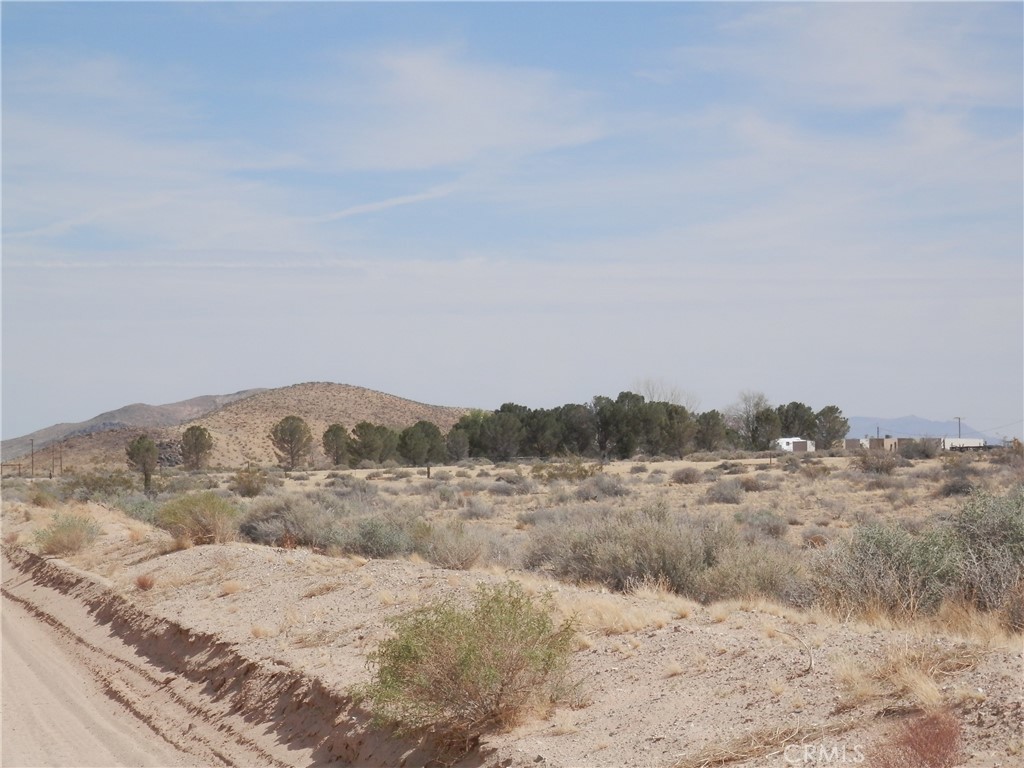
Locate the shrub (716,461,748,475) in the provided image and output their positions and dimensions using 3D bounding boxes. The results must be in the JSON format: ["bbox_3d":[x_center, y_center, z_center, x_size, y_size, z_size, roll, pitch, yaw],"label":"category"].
[{"bbox_3d":[13.160,5.006,188.000,2.040,0.840,1.730,0,-1,0],"label":"shrub"}]

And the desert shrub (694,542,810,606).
[{"bbox_3d":[2.421,1.906,31.700,1.110,0.650,1.000,0,-1,0],"label":"desert shrub"}]

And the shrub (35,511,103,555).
[{"bbox_3d":[-6.733,2.272,47.500,1.000,0.651,0.920,0,-1,0],"label":"shrub"}]

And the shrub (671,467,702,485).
[{"bbox_3d":[7.346,3.852,132.000,1.347,0.758,1.239,0,-1,0],"label":"shrub"}]

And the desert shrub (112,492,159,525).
[{"bbox_3d":[-7.753,2.622,65.000,1.057,0.746,0.973,0,-1,0],"label":"desert shrub"}]

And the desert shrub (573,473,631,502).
[{"bbox_3d":[2.940,3.367,103.000,1.770,0.920,1.600,0,-1,0],"label":"desert shrub"}]

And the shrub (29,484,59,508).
[{"bbox_3d":[-16.435,3.946,110.000,1.050,0.840,0.950,0,-1,0],"label":"shrub"}]

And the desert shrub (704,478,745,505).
[{"bbox_3d":[6.031,3.051,89.000,1.135,0.738,1.044,0,-1,0],"label":"desert shrub"}]

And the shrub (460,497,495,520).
[{"bbox_3d":[-0.836,3.018,76.000,0.824,0.582,0.758,0,-1,0],"label":"shrub"}]

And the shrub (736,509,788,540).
[{"bbox_3d":[4.394,2.464,55.000,0.910,0.560,0.820,0,-1,0],"label":"shrub"}]

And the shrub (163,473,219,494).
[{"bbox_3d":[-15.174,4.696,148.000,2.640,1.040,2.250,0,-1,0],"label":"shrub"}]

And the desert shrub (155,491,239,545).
[{"bbox_3d":[-5.433,2.316,54.000,1.447,0.964,1.331,0,-1,0],"label":"desert shrub"}]

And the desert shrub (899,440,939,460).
[{"bbox_3d":[38.891,6.314,300.000,3.830,1.820,3.250,0,-1,0],"label":"desert shrub"}]

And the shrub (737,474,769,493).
[{"bbox_3d":[8.172,3.395,107.000,1.160,0.614,1.067,0,-1,0],"label":"shrub"}]

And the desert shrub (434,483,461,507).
[{"bbox_3d":[-1.995,3.418,97.000,0.800,0.740,0.720,0,-1,0],"label":"desert shrub"}]

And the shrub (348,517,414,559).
[{"bbox_3d":[-1.956,2.301,47.000,0.989,0.630,0.910,0,-1,0],"label":"shrub"}]

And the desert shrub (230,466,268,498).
[{"bbox_3d":[-9.376,3.518,112.000,1.357,1.143,1.249,0,-1,0],"label":"desert shrub"}]

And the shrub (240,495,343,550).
[{"bbox_3d":[-3.727,2.341,53.000,1.720,0.950,1.550,0,-1,0],"label":"shrub"}]

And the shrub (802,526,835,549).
[{"bbox_3d":[4.871,2.456,50.000,0.542,0.367,0.499,0,-1,0],"label":"shrub"}]

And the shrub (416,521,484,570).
[{"bbox_3d":[-0.804,2.125,41.000,0.889,0.628,0.818,0,-1,0],"label":"shrub"}]

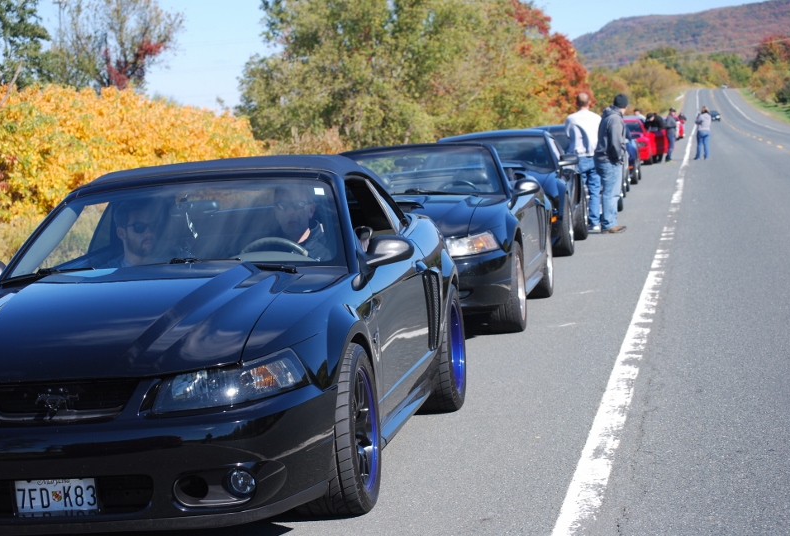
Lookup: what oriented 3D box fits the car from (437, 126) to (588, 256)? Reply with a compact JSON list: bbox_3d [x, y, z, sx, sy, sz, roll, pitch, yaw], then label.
[{"bbox_3d":[1.272,-0.866,21.376,1.877,1.390,4.765,-4,4,10],"label":"car"}]

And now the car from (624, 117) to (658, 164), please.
[{"bbox_3d":[7.068,-3.836,56.662,1.850,1.380,4.650,-4,4,10],"label":"car"}]

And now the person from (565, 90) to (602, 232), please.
[{"bbox_3d":[2.530,-1.411,24.300,0.530,1.830,0.340,-4,4,-12],"label":"person"}]

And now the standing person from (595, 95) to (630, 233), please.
[{"bbox_3d":[2.849,-1.375,23.900,0.500,1.820,0.380,1,6,45],"label":"standing person"}]

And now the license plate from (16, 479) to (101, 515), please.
[{"bbox_3d":[-1.132,0.765,6.120,0.305,0.152,0.020,-4,4,10],"label":"license plate"}]

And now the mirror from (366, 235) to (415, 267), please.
[{"bbox_3d":[-0.019,-0.072,7.750,0.210,0.145,0.130,-4,4,10],"label":"mirror"}]

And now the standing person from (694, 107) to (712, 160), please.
[{"bbox_3d":[9.889,-4.328,58.500,0.500,1.680,0.450,-5,4,-27],"label":"standing person"}]

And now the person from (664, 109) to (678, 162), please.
[{"bbox_3d":[8.954,-4.308,59.200,0.340,1.740,0.480,-3,4,6],"label":"person"}]

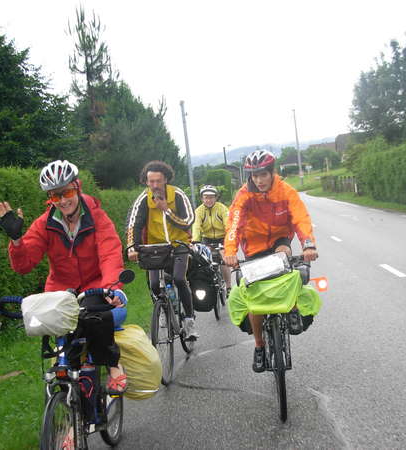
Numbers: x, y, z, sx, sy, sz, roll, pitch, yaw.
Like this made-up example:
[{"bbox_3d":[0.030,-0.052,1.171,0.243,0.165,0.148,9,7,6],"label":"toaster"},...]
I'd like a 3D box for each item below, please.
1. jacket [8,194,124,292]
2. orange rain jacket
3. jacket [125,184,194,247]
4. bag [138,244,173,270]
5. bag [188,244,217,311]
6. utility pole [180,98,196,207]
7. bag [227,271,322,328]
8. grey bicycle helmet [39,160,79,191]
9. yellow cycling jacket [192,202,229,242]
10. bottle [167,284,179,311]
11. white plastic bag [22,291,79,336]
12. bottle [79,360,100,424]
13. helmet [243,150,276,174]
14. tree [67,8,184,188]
[{"bbox_3d":[-0.729,0.110,3.520,0.560,0.550,0.500,-6,3,2],"label":"jacket"},{"bbox_3d":[0.464,-0.072,4.770,0.610,0.570,0.500,-6,2,6],"label":"orange rain jacket"},{"bbox_3d":[-0.391,-0.067,5.850,0.560,0.560,0.500,-6,3,10],"label":"jacket"},{"bbox_3d":[-0.387,0.265,5.370,0.260,0.200,0.180,-6,3,10],"label":"bag"},{"bbox_3d":[-0.034,0.547,6.341,0.210,0.520,0.330,-6,3,10],"label":"bag"},{"bbox_3d":[-0.879,-3.932,42.140,0.240,8.000,0.240,-6,2,5],"label":"utility pole"},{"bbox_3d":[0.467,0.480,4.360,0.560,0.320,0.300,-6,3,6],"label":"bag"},{"bbox_3d":[-0.802,-0.277,3.680,0.205,0.158,0.270,-12,12,1],"label":"grey bicycle helmet"},{"bbox_3d":[0.102,-0.025,8.380,0.470,0.490,0.450,-6,3,3],"label":"yellow cycling jacket"},{"bbox_3d":[-0.251,0.632,5.660,0.080,0.280,0.080,-6,43,10],"label":"bottle"},{"bbox_3d":[-0.688,0.400,2.980,0.230,0.178,0.185,-6,2,7],"label":"white plastic bag"},{"bbox_3d":[-0.570,0.842,3.320,0.085,0.285,0.085,-6,-15,5],"label":"bottle"},{"bbox_3d":[0.399,-0.441,4.650,0.210,0.165,0.275,-5,10,17],"label":"helmet"},{"bbox_3d":[-3.296,-3.888,26.000,4.400,9.400,4.400,-6,2,5],"label":"tree"}]

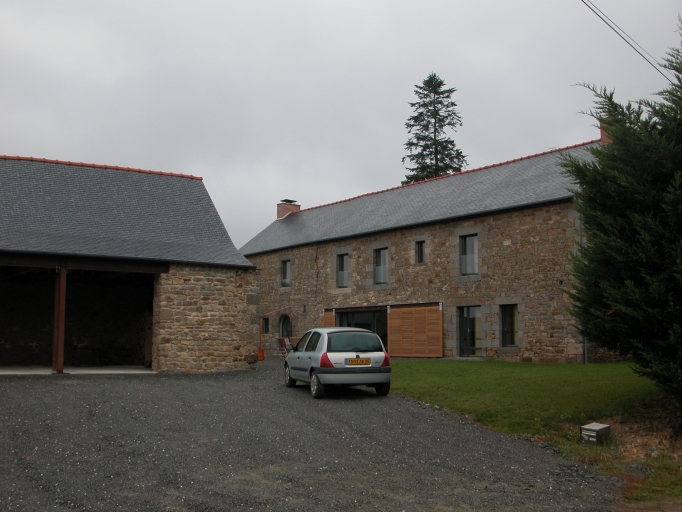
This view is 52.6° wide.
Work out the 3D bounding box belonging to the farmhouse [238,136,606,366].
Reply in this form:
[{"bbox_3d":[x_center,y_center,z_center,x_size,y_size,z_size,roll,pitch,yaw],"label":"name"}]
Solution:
[{"bbox_3d":[3.836,0.421,36.851,8.090,9.500,24.615,5,-8,-39],"label":"farmhouse"}]

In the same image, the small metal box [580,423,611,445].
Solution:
[{"bbox_3d":[3.885,2.733,10.497,0.390,0.270,0.265,1,-2,-41],"label":"small metal box"}]

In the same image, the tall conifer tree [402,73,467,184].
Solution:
[{"bbox_3d":[6.705,-3.488,50.000,6.300,20.210,6.300,0,-6,0],"label":"tall conifer tree"}]

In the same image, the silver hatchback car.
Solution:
[{"bbox_3d":[-0.204,2.315,15.520,1.650,1.420,3.770,1,-6,-17],"label":"silver hatchback car"}]

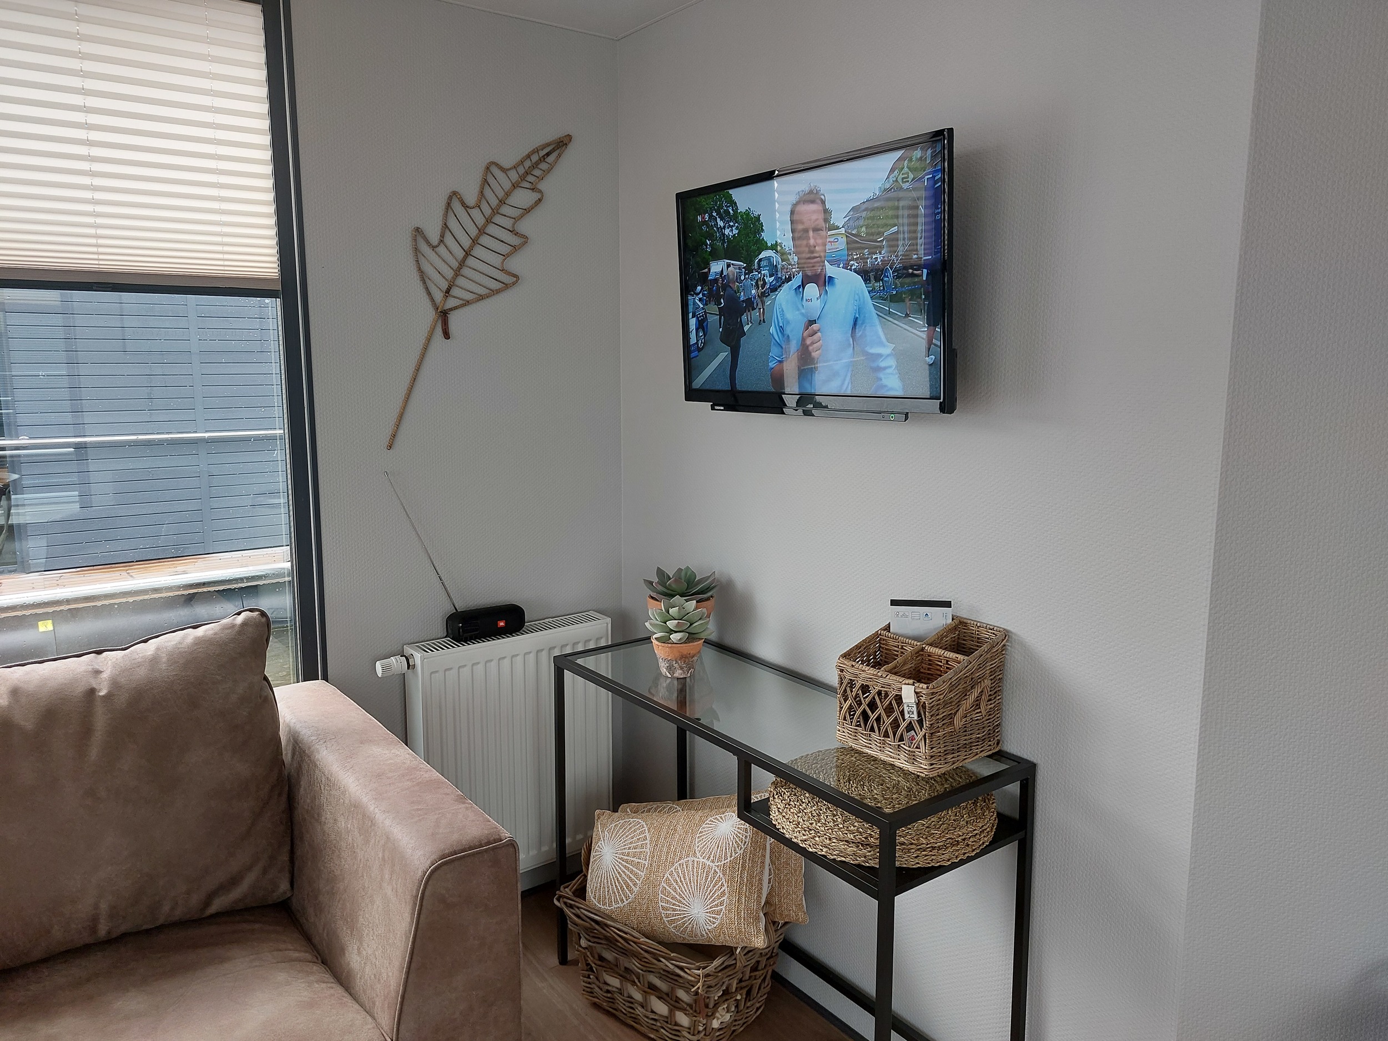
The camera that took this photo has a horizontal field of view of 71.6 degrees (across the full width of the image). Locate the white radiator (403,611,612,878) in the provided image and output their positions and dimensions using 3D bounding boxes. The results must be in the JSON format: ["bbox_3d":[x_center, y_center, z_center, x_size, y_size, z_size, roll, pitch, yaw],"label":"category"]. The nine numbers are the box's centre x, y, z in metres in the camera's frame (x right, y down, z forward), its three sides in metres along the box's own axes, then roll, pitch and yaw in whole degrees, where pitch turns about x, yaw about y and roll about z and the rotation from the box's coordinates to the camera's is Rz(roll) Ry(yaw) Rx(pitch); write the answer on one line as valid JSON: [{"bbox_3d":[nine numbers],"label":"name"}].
[{"bbox_3d":[-0.438,0.565,2.378,0.500,0.602,0.095,-6,11,-36],"label":"white radiator"}]

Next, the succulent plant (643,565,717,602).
[{"bbox_3d":[-0.033,0.151,2.223,0.168,0.076,0.170,0,9,0],"label":"succulent plant"}]

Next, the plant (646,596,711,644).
[{"bbox_3d":[-0.033,0.206,2.051,0.143,0.095,0.143,0,9,0],"label":"plant"}]

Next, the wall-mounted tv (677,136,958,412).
[{"bbox_3d":[0.205,-0.423,1.819,0.053,0.460,0.725,-10,13,-34],"label":"wall-mounted tv"}]

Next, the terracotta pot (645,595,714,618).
[{"bbox_3d":[-0.033,0.241,2.237,0.154,0.122,0.154,0,9,0],"label":"terracotta pot"}]

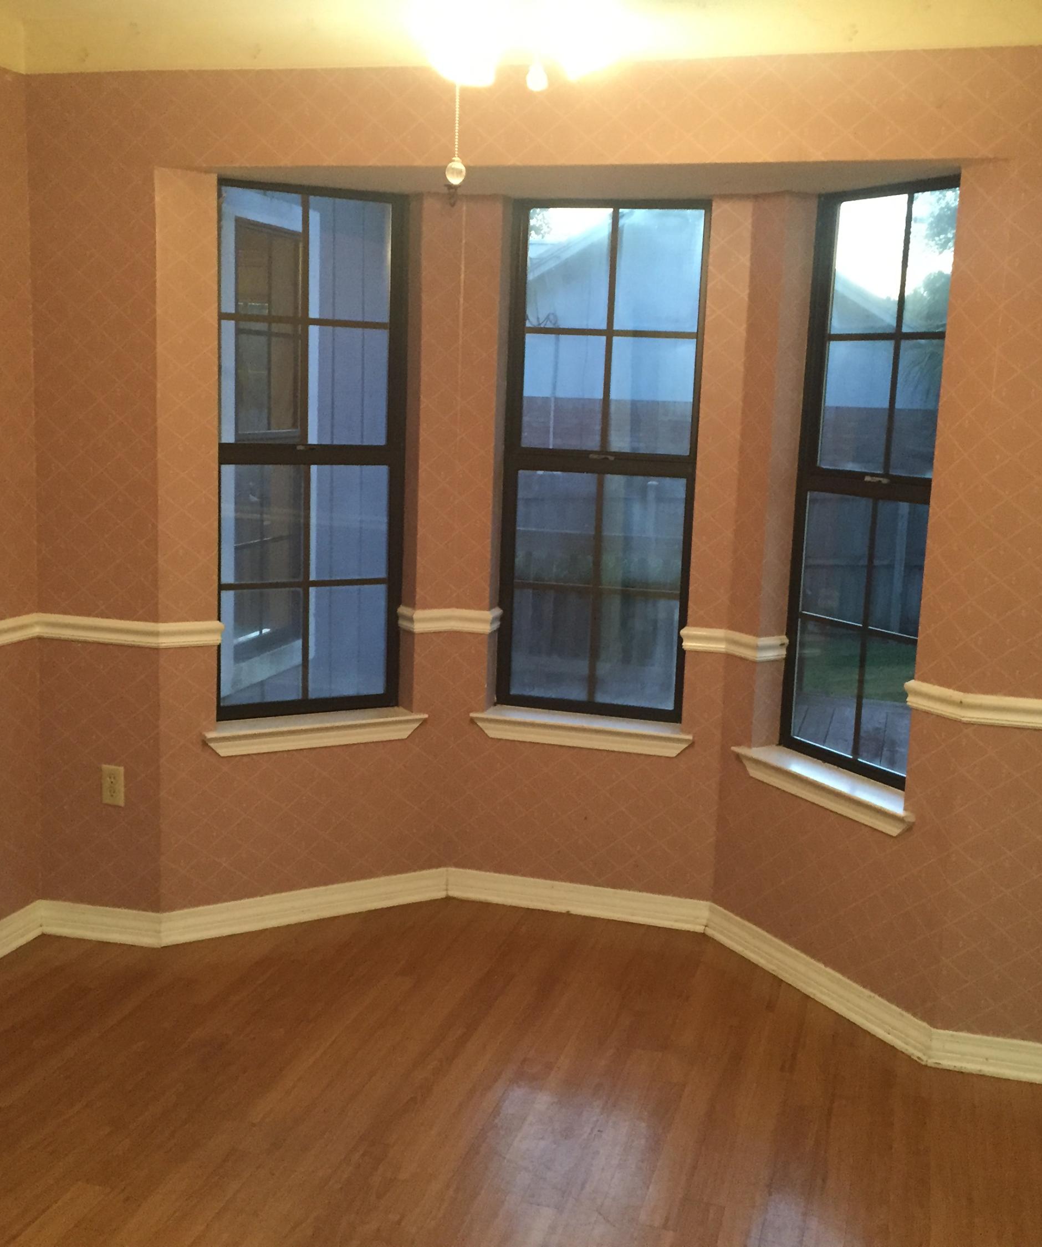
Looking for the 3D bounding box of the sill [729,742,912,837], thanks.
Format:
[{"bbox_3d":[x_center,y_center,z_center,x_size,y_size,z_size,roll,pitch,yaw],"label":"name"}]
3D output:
[{"bbox_3d":[0.829,0.439,3.671,0.135,0.075,0.720,-3,11,-28],"label":"sill"}]

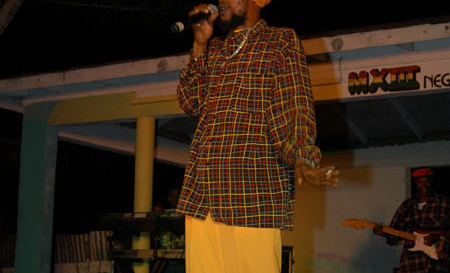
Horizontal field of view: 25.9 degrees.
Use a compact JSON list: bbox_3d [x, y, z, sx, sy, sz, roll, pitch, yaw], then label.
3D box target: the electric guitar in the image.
[{"bbox_3d":[1.548,0.939,8.950,0.980,0.330,0.080,13,-7,0],"label":"electric guitar"}]

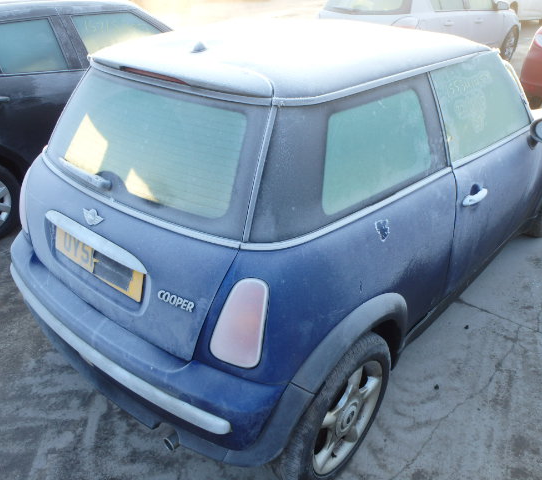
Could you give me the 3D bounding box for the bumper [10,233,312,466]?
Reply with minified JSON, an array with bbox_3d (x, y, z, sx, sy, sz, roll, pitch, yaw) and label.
[{"bbox_3d":[-0.566,0.356,1.942,1.580,0.410,0.260,23,36,35],"label":"bumper"}]

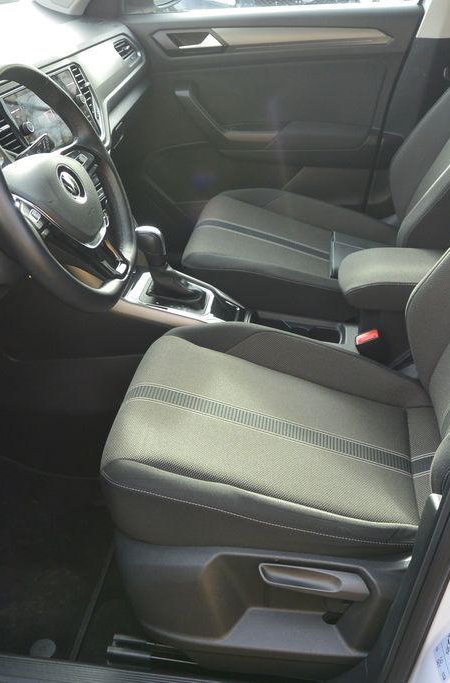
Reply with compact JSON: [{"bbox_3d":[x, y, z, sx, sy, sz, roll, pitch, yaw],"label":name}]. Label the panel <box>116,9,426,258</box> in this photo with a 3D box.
[{"bbox_3d":[0.067,-0.582,2.071,0.845,0.615,0.120,4,31,6],"label":"panel"}]

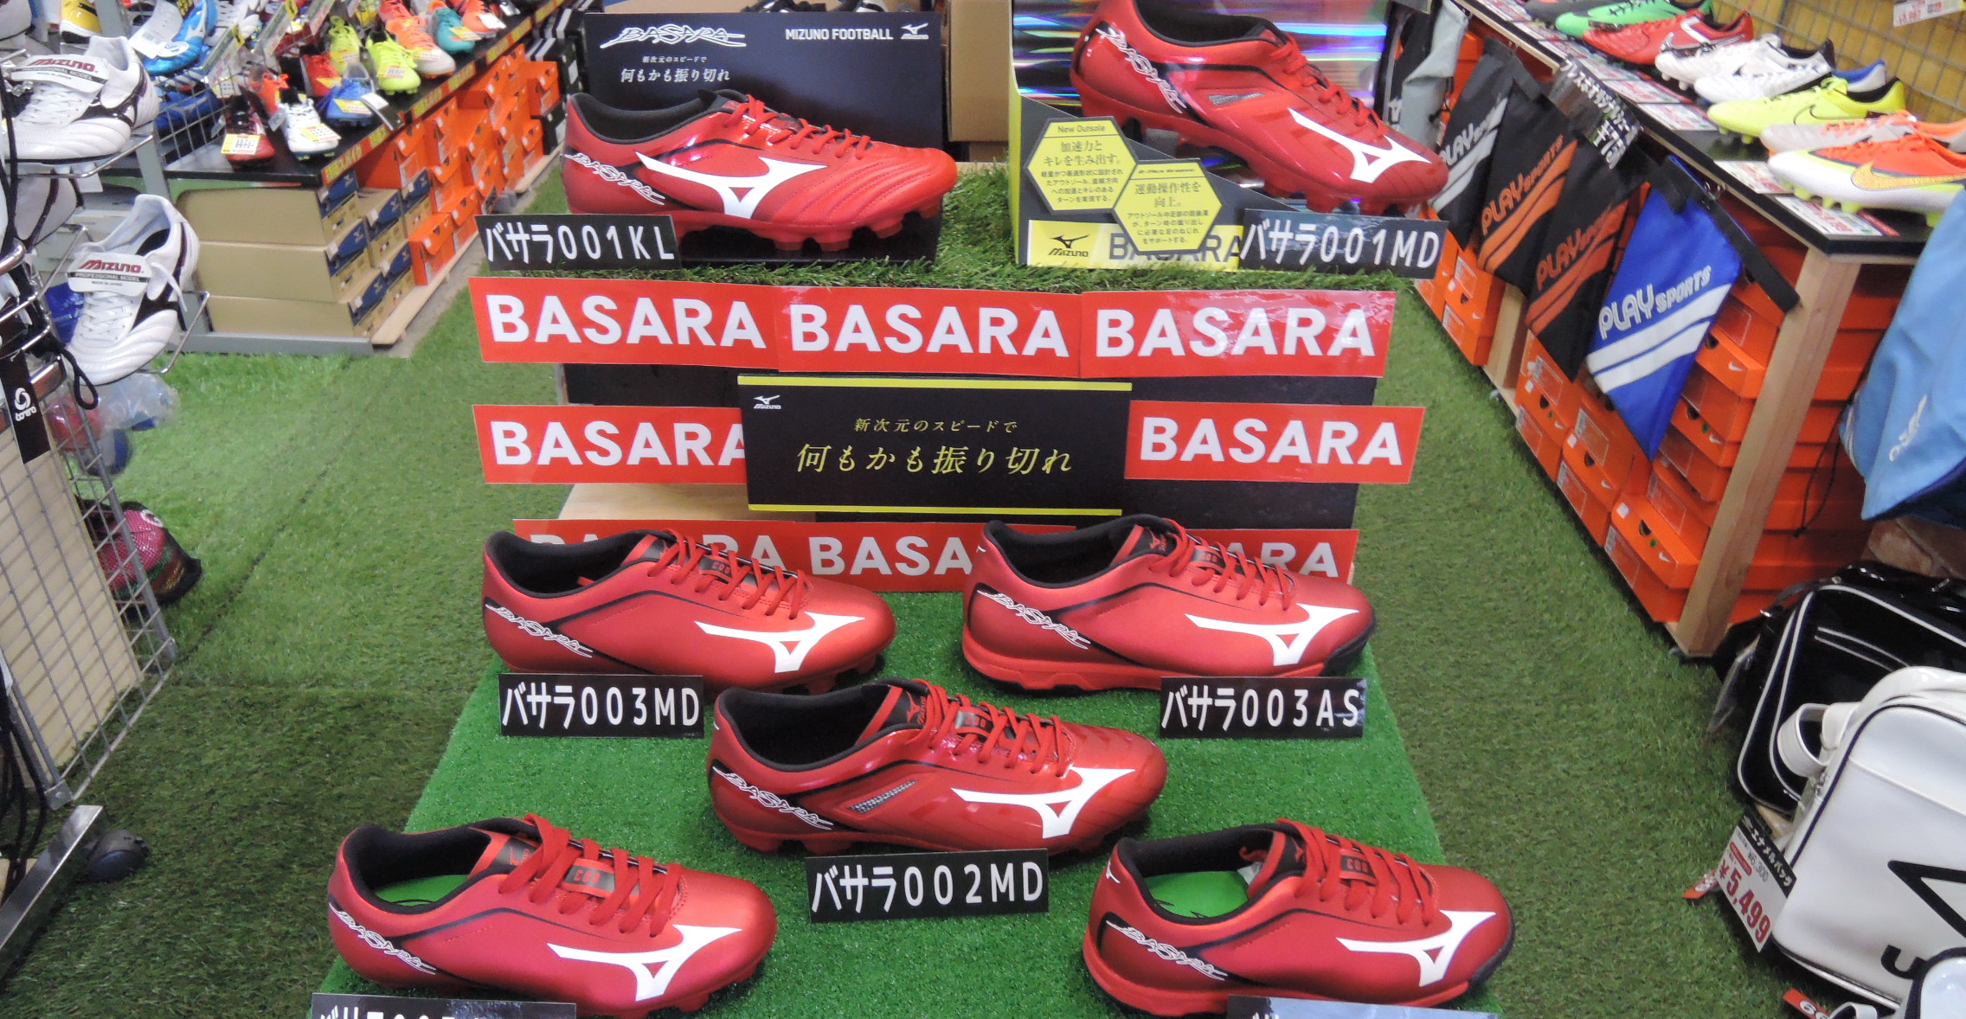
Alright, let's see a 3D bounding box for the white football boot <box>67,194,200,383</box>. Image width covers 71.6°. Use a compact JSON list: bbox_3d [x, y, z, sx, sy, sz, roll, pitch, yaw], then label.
[{"bbox_3d":[-1.044,-0.275,1.687,0.100,0.105,0.280,1,50,-1],"label":"white football boot"}]

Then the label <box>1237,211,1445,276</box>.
[{"bbox_3d":[0.242,-0.179,0.920,0.132,0.043,0.004,3,32,5],"label":"label"}]

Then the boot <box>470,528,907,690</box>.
[{"bbox_3d":[-0.199,0.064,0.936,0.280,0.105,0.100,2,32,1],"label":"boot"}]

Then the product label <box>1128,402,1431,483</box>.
[{"bbox_3d":[0.205,-0.046,0.972,0.209,0.059,0.004,1,29,-2],"label":"product label"}]

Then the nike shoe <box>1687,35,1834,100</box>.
[{"bbox_3d":[1.195,-0.692,2.112,0.270,0.102,0.098,-3,32,-4],"label":"nike shoe"}]

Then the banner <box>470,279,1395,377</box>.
[{"bbox_3d":[-0.032,-0.124,0.935,0.630,0.062,0.006,1,32,-1],"label":"banner"}]

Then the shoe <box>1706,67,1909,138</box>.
[{"bbox_3d":[1.175,-0.588,1.942,0.279,0.105,0.100,-3,32,-5],"label":"shoe"}]

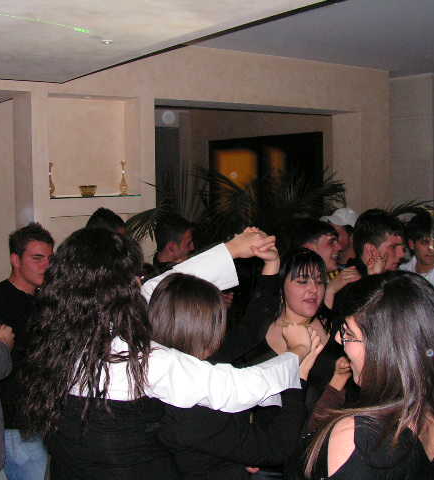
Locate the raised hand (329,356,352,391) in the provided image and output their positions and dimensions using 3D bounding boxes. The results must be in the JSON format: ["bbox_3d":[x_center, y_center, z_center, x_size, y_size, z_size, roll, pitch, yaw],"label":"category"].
[{"bbox_3d":[0.393,0.421,2.100,0.085,0.115,0.080,19,6,11],"label":"raised hand"}]

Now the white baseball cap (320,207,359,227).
[{"bbox_3d":[0.683,-0.126,3.650,0.260,0.130,0.175,10,9,26],"label":"white baseball cap"}]

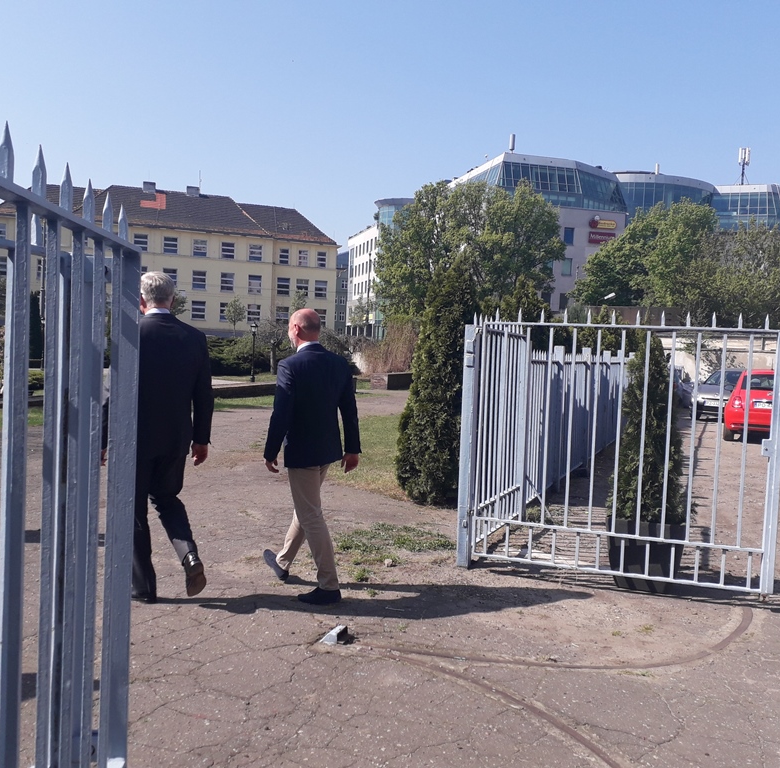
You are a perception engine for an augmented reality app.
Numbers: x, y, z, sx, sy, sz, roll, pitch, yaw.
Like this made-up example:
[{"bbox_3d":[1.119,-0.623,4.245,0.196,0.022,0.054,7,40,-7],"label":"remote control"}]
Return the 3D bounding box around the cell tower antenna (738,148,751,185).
[{"bbox_3d":[44.837,-27.636,101.020,1.450,4.800,1.450,3,2,24],"label":"cell tower antenna"}]

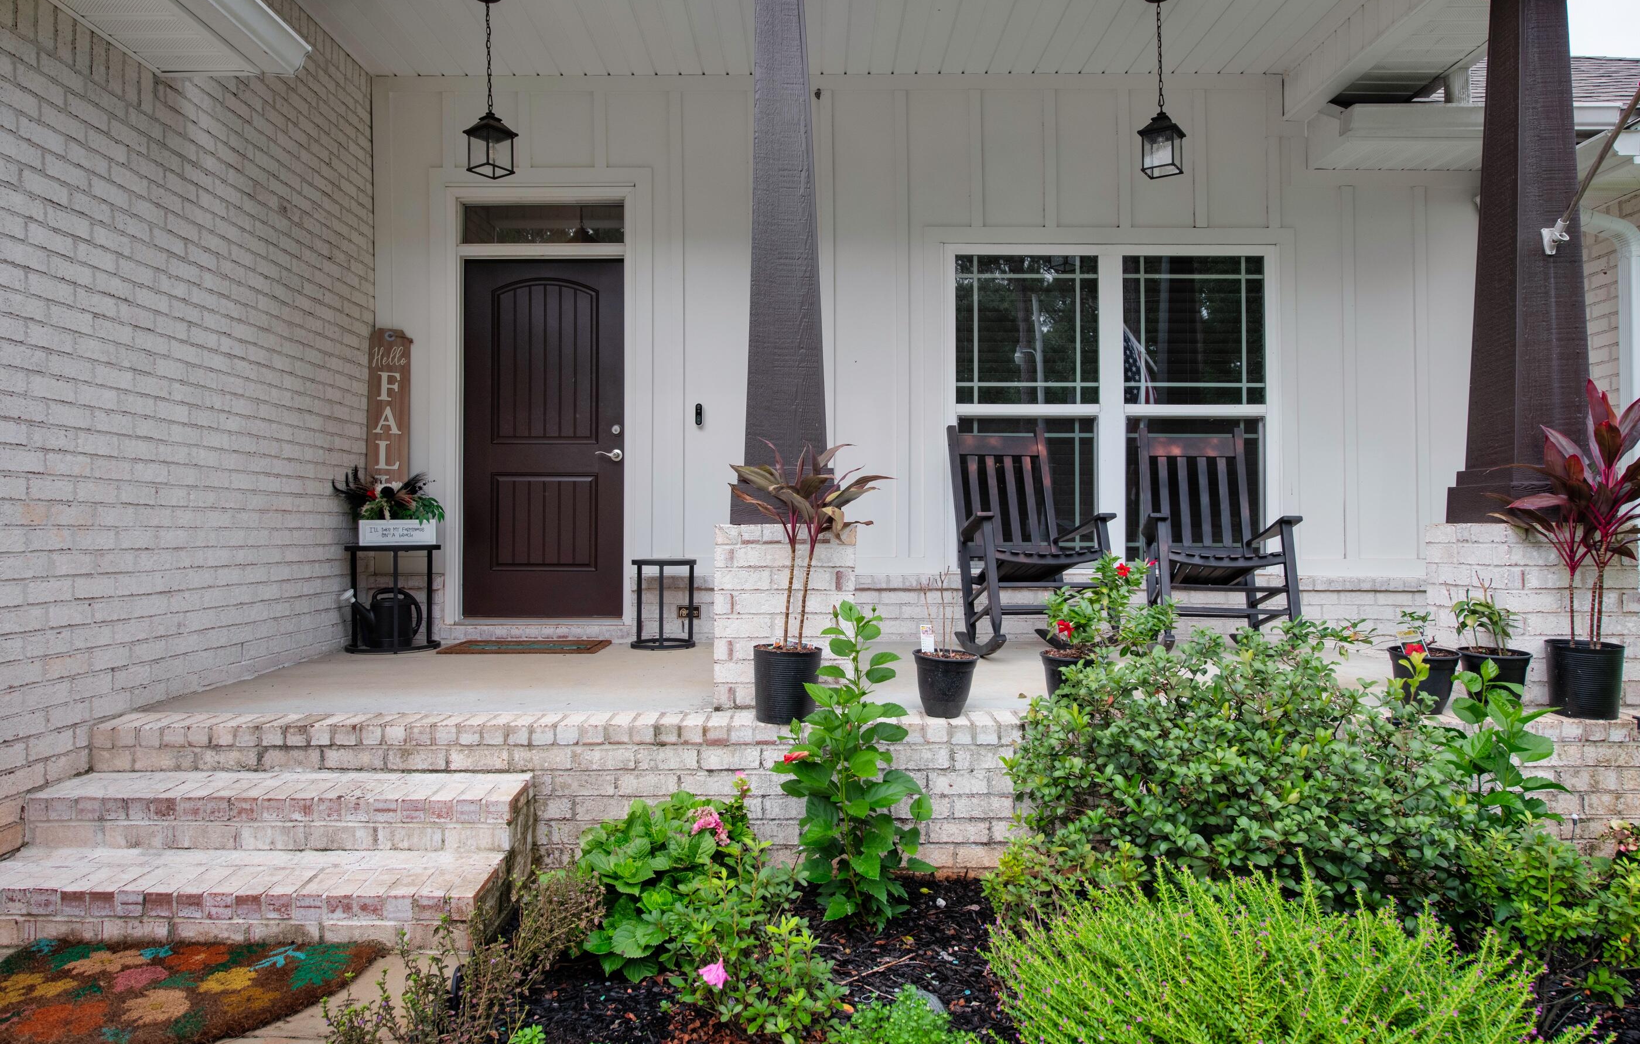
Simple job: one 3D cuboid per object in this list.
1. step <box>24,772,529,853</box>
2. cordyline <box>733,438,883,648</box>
[{"bbox_3d":[-1.665,0.905,3.160,1.450,0.160,0.320,0,0,0],"label":"step"},{"bbox_3d":[-0.037,0.080,3.370,0.530,0.700,0.450,0,0,0],"label":"cordyline"}]

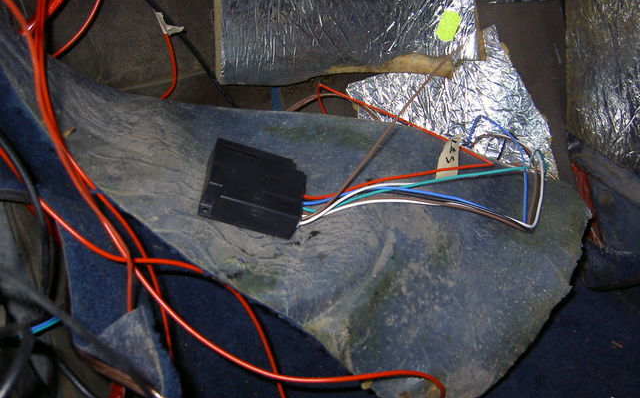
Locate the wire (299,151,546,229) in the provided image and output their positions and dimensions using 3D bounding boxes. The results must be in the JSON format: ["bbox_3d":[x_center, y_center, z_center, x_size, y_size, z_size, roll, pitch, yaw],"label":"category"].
[{"bbox_3d":[0.080,-0.007,0.575,0.194,0.025,0.057,1,53,-1],"label":"wire"}]

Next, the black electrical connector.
[{"bbox_3d":[-0.053,-0.008,0.560,0.069,0.027,0.060,15,57,3],"label":"black electrical connector"}]

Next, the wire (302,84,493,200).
[{"bbox_3d":[0.061,-0.050,0.600,0.151,0.035,0.097,1,53,-1],"label":"wire"}]

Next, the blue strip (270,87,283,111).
[{"bbox_3d":[-0.041,-0.093,0.655,0.010,0.008,0.023,1,53,-1],"label":"blue strip"}]

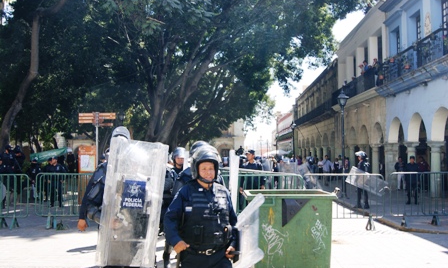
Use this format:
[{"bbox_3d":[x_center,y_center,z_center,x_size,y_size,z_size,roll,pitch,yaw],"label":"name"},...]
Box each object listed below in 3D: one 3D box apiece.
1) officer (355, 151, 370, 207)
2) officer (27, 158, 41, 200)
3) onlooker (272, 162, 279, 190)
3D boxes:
[{"bbox_3d":[4.269,1.427,16.100,0.480,1.770,0.550,1,-2,-18],"label":"officer"},{"bbox_3d":[-7.021,1.681,19.300,0.520,1.650,0.380,0,-2,-6],"label":"officer"},{"bbox_3d":[2.465,2.034,25.000,0.460,1.550,0.350,-1,-2,18],"label":"onlooker"}]

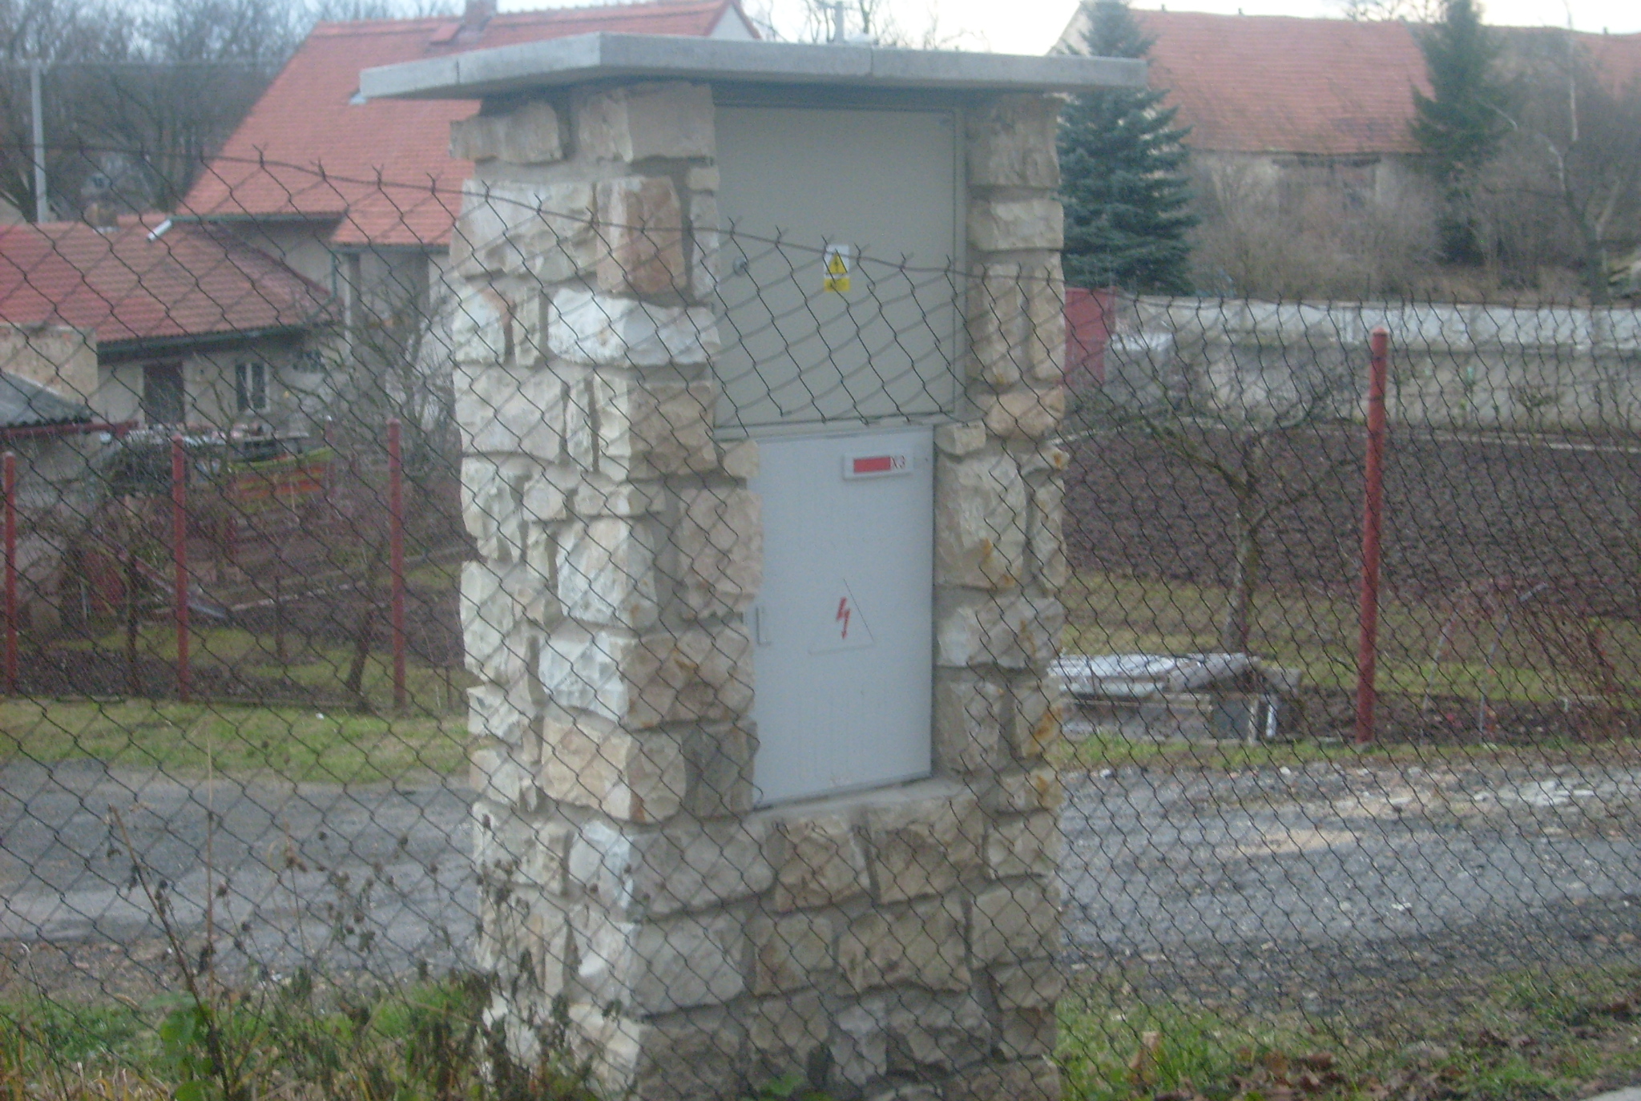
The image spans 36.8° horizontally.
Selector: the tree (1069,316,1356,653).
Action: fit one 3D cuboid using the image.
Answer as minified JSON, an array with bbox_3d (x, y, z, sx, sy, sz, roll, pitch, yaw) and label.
[{"bbox_3d":[1.744,-0.266,10.801,1.281,1.524,1.281,0,7,0],"label":"tree"}]

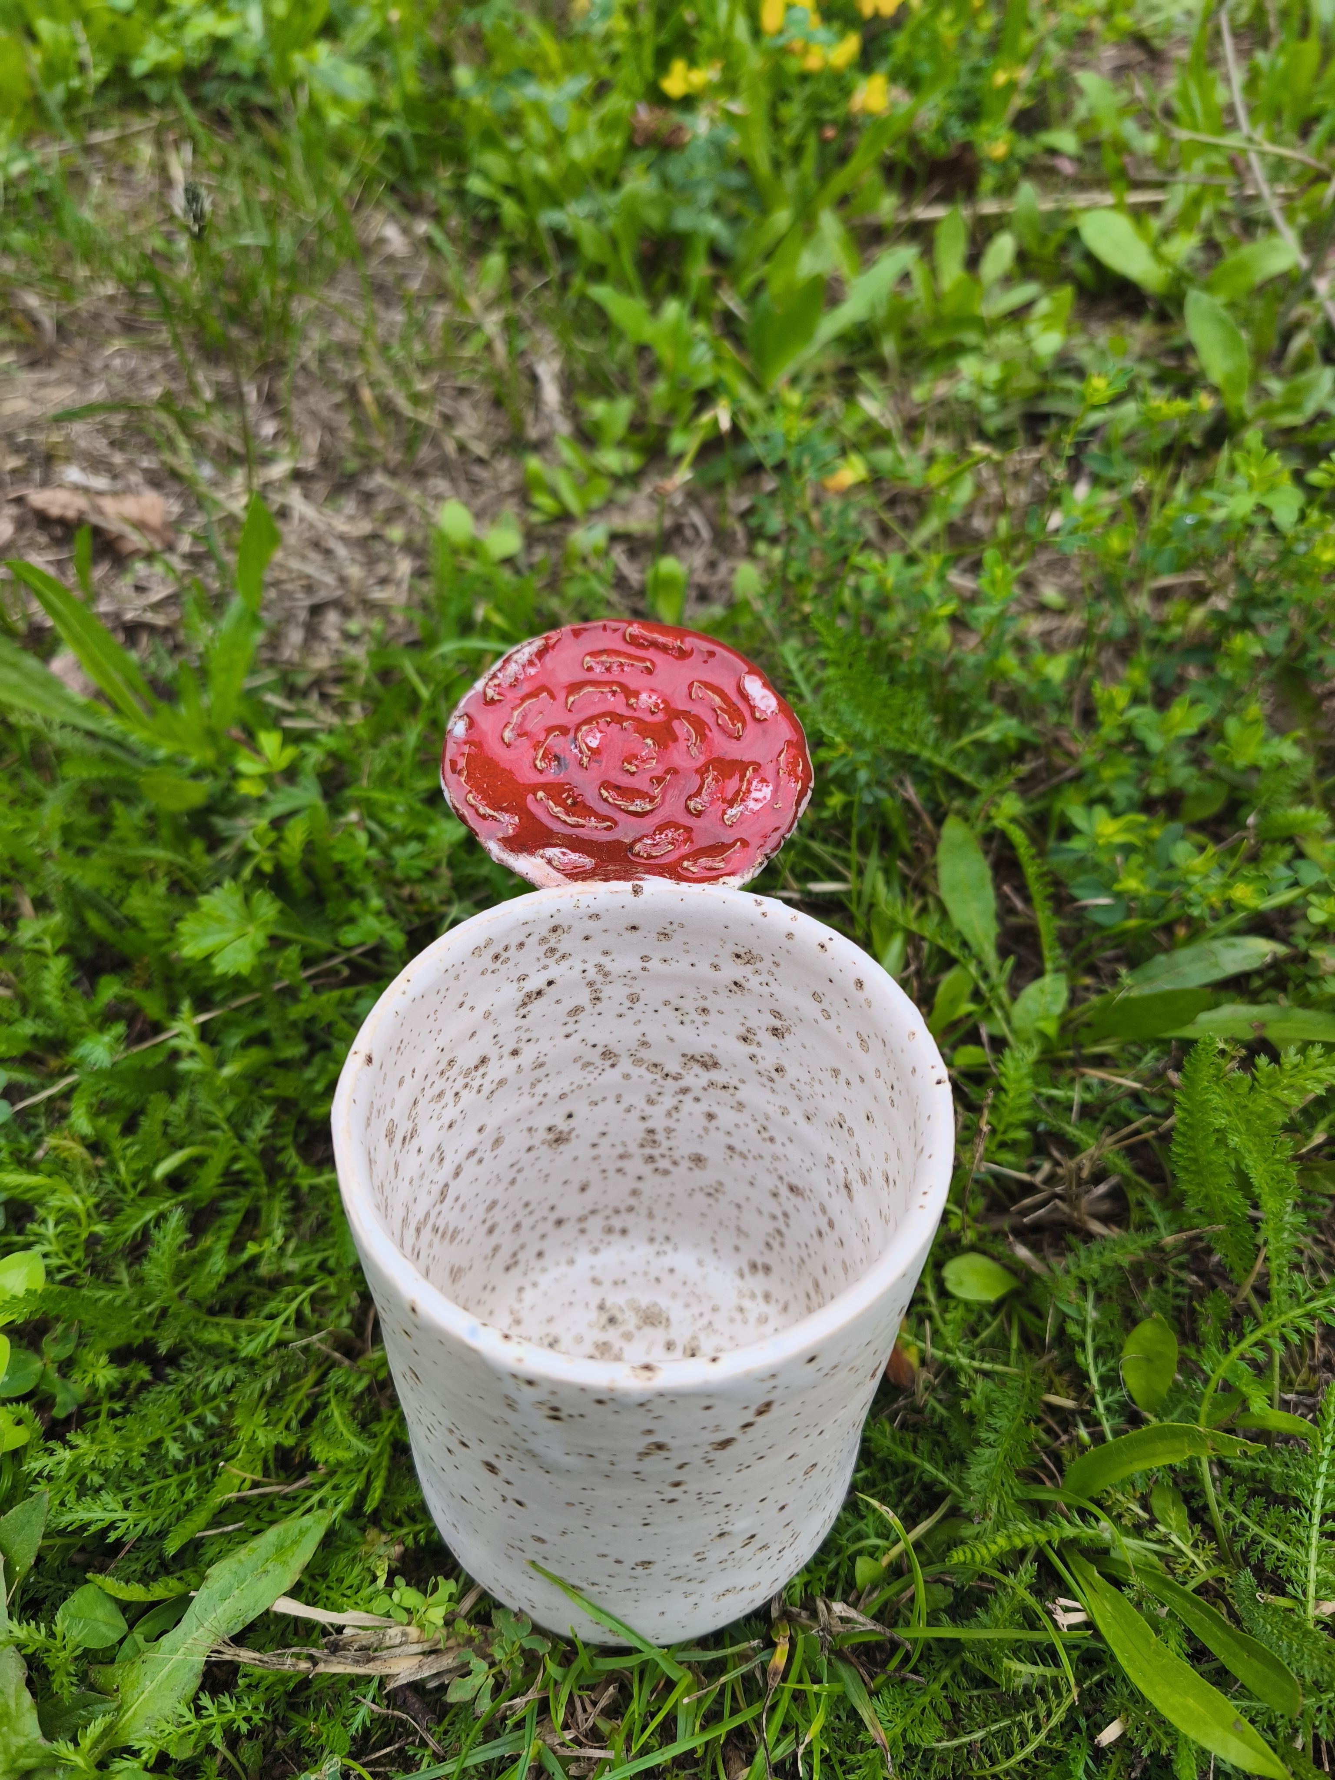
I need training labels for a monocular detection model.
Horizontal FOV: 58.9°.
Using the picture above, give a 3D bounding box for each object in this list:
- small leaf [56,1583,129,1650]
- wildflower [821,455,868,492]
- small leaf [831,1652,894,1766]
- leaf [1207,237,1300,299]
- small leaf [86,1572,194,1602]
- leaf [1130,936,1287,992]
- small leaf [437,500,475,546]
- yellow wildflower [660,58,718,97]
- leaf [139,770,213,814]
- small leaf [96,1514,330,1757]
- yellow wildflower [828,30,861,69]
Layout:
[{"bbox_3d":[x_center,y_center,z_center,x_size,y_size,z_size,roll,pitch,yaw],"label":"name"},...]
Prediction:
[{"bbox_3d":[-0.088,0.112,0.182,0.012,0.002,0.011,11,50,16],"label":"small leaf"},{"bbox_3d":[0.070,-0.165,0.470,0.018,0.012,0.013,1,41,0],"label":"wildflower"},{"bbox_3d":[0.031,0.131,0.189,0.005,0.004,0.016,-18,62,-21],"label":"small leaf"},{"bbox_3d":[0.346,-0.368,0.700,0.052,0.030,0.026,-16,44,-18],"label":"leaf"},{"bbox_3d":[-0.087,0.114,0.195,0.018,0.004,0.006,3,43,0],"label":"small leaf"},{"bbox_3d":[0.136,0.019,0.298,0.045,0.005,0.013,-11,52,-11],"label":"leaf"},{"bbox_3d":[-0.087,-0.151,0.488,0.015,0.017,0.010,1,41,0],"label":"small leaf"},{"bbox_3d":[0.013,-0.481,0.700,0.033,0.021,0.025,1,41,0],"label":"yellow wildflower"},{"bbox_3d":[-0.139,-0.028,0.335,0.021,0.006,0.013,1,41,0],"label":"leaf"},{"bbox_3d":[-0.070,0.114,0.183,0.015,0.005,0.042,39,65,18],"label":"small leaf"},{"bbox_3d":[0.087,-0.412,0.580,0.015,0.017,0.015,6,47,4],"label":"yellow wildflower"}]

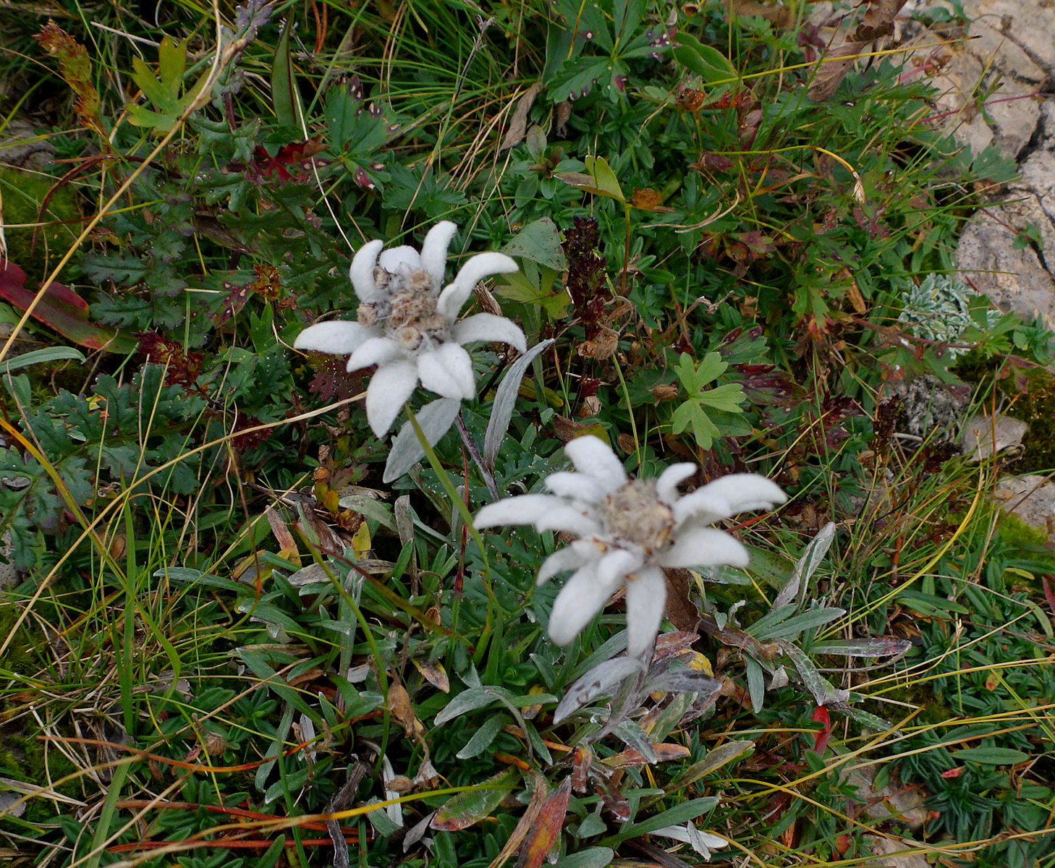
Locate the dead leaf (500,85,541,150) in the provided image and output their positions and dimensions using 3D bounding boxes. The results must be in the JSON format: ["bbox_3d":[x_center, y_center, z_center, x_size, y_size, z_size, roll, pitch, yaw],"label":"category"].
[{"bbox_3d":[-0.003,-0.166,0.421,0.009,0.006,0.047,20,72,20],"label":"dead leaf"}]

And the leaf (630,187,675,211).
[{"bbox_3d":[0.057,-0.109,0.372,0.021,0.009,0.013,15,53,14],"label":"leaf"}]

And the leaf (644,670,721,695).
[{"bbox_3d":[0.045,0.073,0.235,0.023,0.005,0.008,-11,51,26],"label":"leaf"}]

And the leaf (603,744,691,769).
[{"bbox_3d":[0.036,0.096,0.239,0.027,0.004,0.005,-10,52,4],"label":"leaf"}]

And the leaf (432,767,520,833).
[{"bbox_3d":[-0.016,0.114,0.249,0.027,0.005,0.011,-25,59,-19],"label":"leaf"}]

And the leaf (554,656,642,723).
[{"bbox_3d":[0.019,0.068,0.215,0.028,0.005,0.007,-34,56,4],"label":"leaf"}]

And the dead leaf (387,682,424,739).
[{"bbox_3d":[-0.039,0.090,0.261,0.008,0.006,0.019,-19,71,-8],"label":"dead leaf"}]

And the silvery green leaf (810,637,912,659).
[{"bbox_3d":[0.113,0.072,0.272,0.033,0.004,0.007,-2,55,5],"label":"silvery green leaf"}]

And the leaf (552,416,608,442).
[{"bbox_3d":[0.021,-0.001,0.308,0.024,0.006,0.011,16,53,17],"label":"leaf"}]

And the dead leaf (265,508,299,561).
[{"bbox_3d":[-0.090,0.037,0.294,0.006,0.004,0.024,-25,66,-16],"label":"dead leaf"}]

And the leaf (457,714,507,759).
[{"bbox_3d":[-0.014,0.097,0.257,0.019,0.005,0.007,-32,61,-22],"label":"leaf"}]

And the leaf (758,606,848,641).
[{"bbox_3d":[0.091,0.063,0.265,0.030,0.004,0.006,-17,52,4],"label":"leaf"}]

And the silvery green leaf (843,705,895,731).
[{"bbox_3d":[0.108,0.089,0.253,0.017,0.004,0.005,25,56,21],"label":"silvery green leaf"}]

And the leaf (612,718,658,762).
[{"bbox_3d":[0.030,0.087,0.228,0.017,0.004,0.005,44,61,0],"label":"leaf"}]

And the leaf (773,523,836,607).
[{"bbox_3d":[0.094,0.046,0.275,0.007,0.037,0.006,34,17,20],"label":"leaf"}]

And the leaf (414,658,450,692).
[{"bbox_3d":[-0.030,0.077,0.256,0.016,0.004,0.007,34,59,30],"label":"leaf"}]

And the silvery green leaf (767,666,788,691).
[{"bbox_3d":[0.081,0.079,0.260,0.006,0.004,0.009,30,63,22],"label":"silvery green leaf"}]

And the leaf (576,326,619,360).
[{"bbox_3d":[0.029,-0.038,0.335,0.017,0.012,0.013,0,55,0],"label":"leaf"}]

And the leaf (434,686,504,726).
[{"bbox_3d":[-0.019,0.088,0.258,0.023,0.006,0.007,-18,57,-18],"label":"leaf"}]

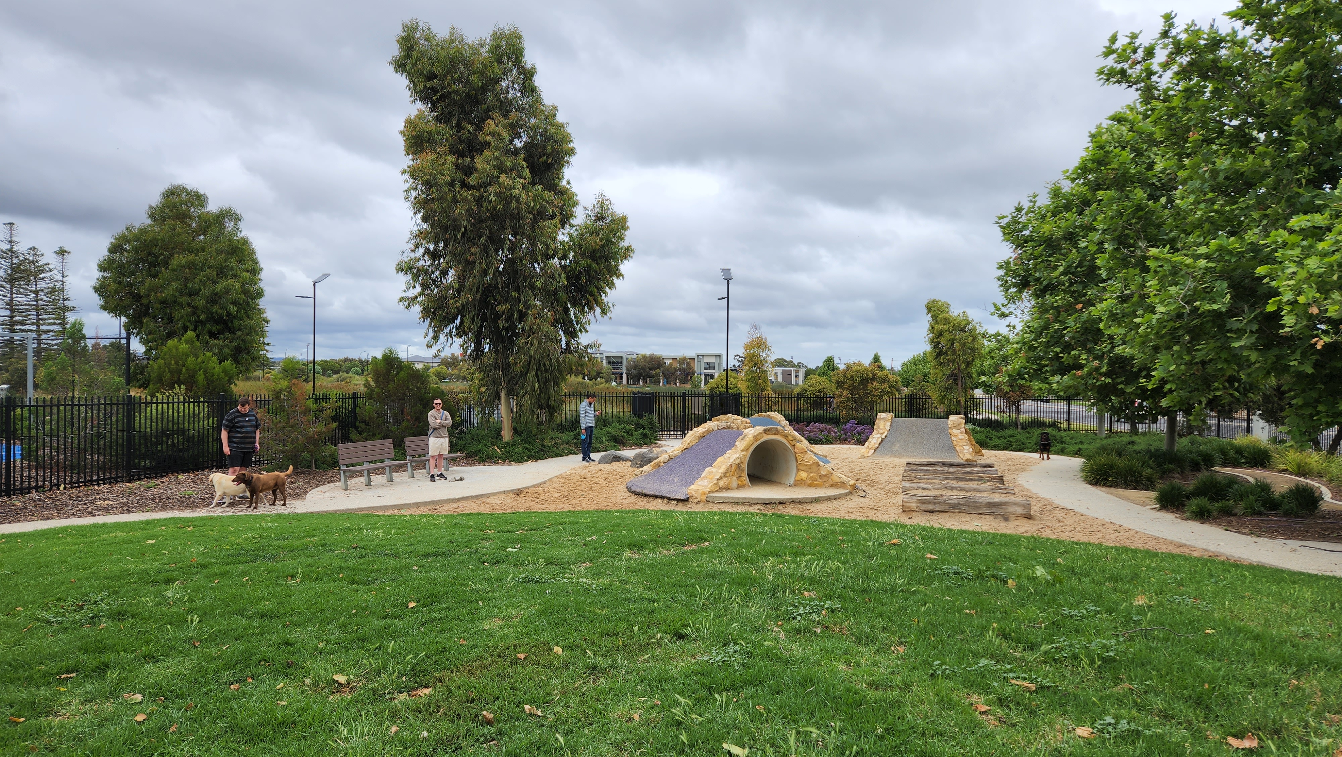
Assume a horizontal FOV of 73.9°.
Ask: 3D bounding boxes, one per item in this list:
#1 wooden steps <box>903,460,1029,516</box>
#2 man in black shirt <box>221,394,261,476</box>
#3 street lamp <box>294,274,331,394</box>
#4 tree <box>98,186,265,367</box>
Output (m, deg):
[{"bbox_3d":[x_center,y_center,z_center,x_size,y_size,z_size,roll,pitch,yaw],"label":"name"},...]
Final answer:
[{"bbox_3d":[5.639,2.089,17.673,1.976,0.380,6.600,1,0,15],"label":"wooden steps"},{"bbox_3d":[-7.072,1.177,14.656,0.660,1.786,0.420,0,0,-25],"label":"man in black shirt"},{"bbox_3d":[-16.477,-1.345,41.024,1.600,6.952,0.600,1,0,-18],"label":"street lamp"},{"bbox_3d":[-23.148,-3.530,42.039,7.500,11.162,7.300,0,0,-32],"label":"tree"}]

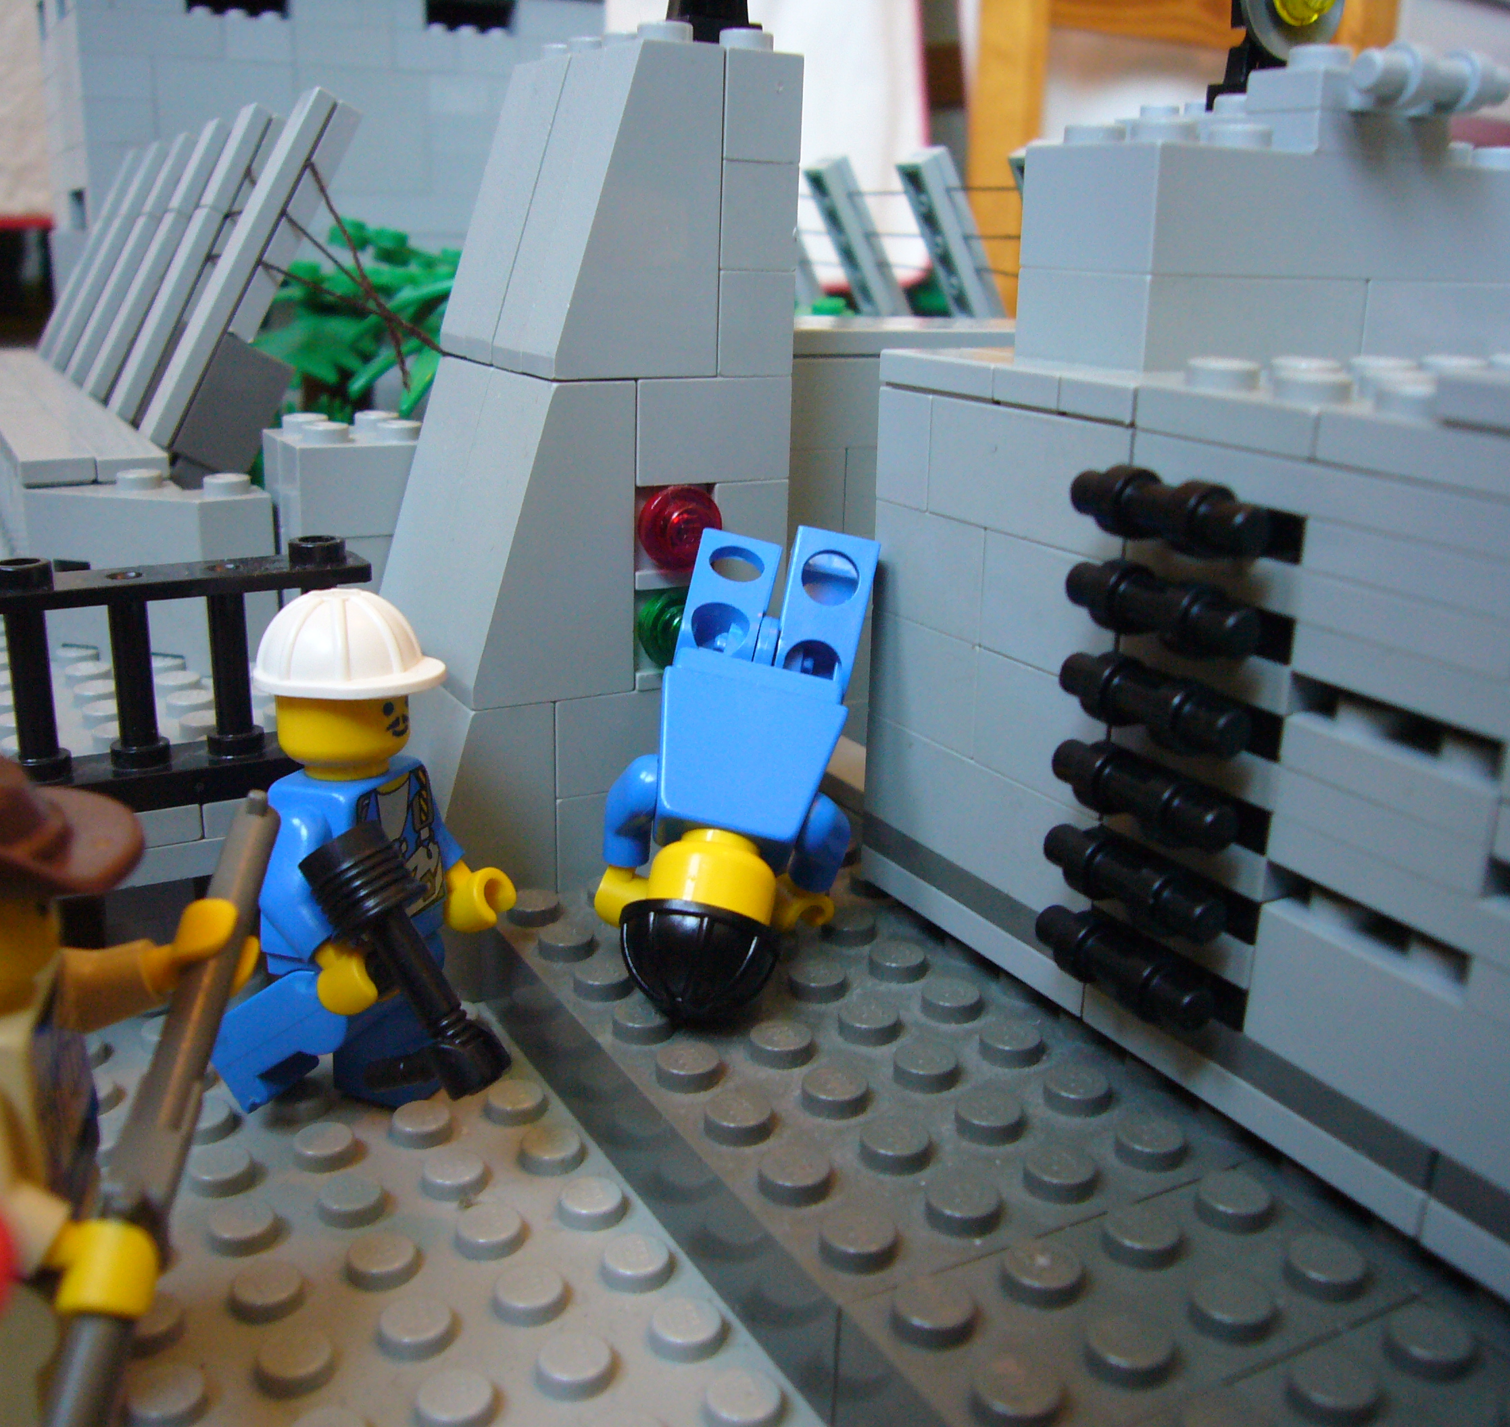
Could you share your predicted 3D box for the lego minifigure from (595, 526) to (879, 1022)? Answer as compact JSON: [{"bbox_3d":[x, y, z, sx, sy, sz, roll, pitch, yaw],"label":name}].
[{"bbox_3d":[-0.001,0.003,0.134,0.021,0.042,0.017,12,-21,-1],"label":"lego minifigure"}]

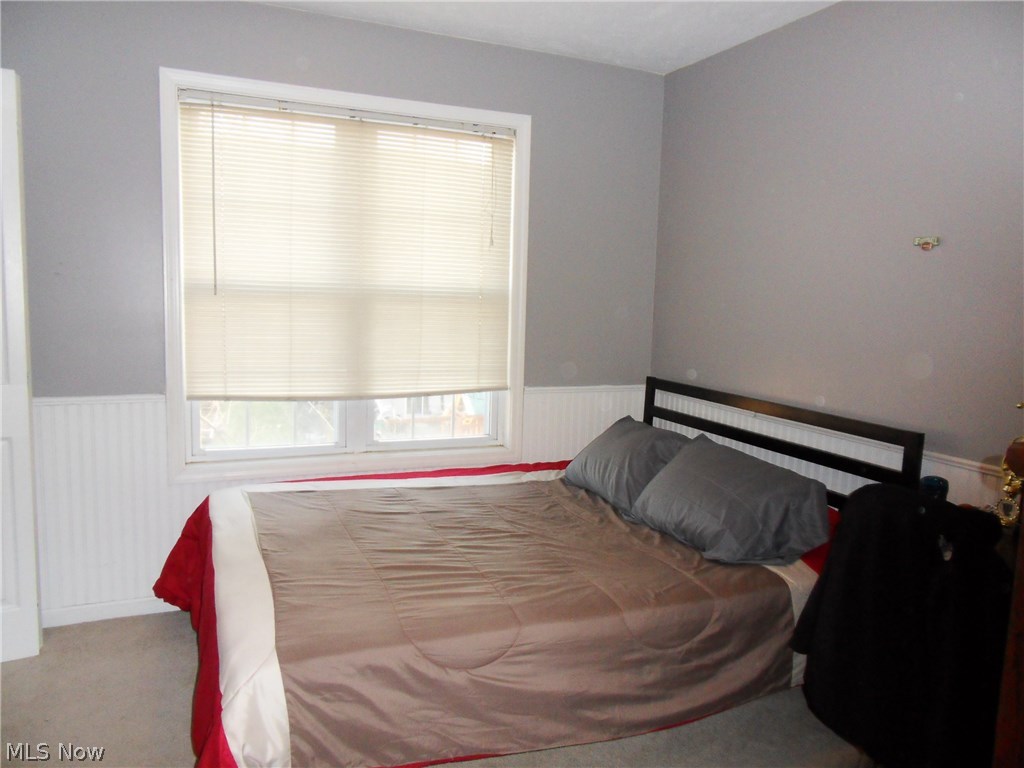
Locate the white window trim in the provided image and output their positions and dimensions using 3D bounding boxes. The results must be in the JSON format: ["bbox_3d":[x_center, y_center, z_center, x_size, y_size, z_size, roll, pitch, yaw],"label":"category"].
[{"bbox_3d":[-0.665,-0.423,3.134,1.558,1.627,0.100,-1,7,-23],"label":"white window trim"}]

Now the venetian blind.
[{"bbox_3d":[-0.660,-0.557,3.104,1.418,1.218,0.050,-1,7,-23],"label":"venetian blind"}]

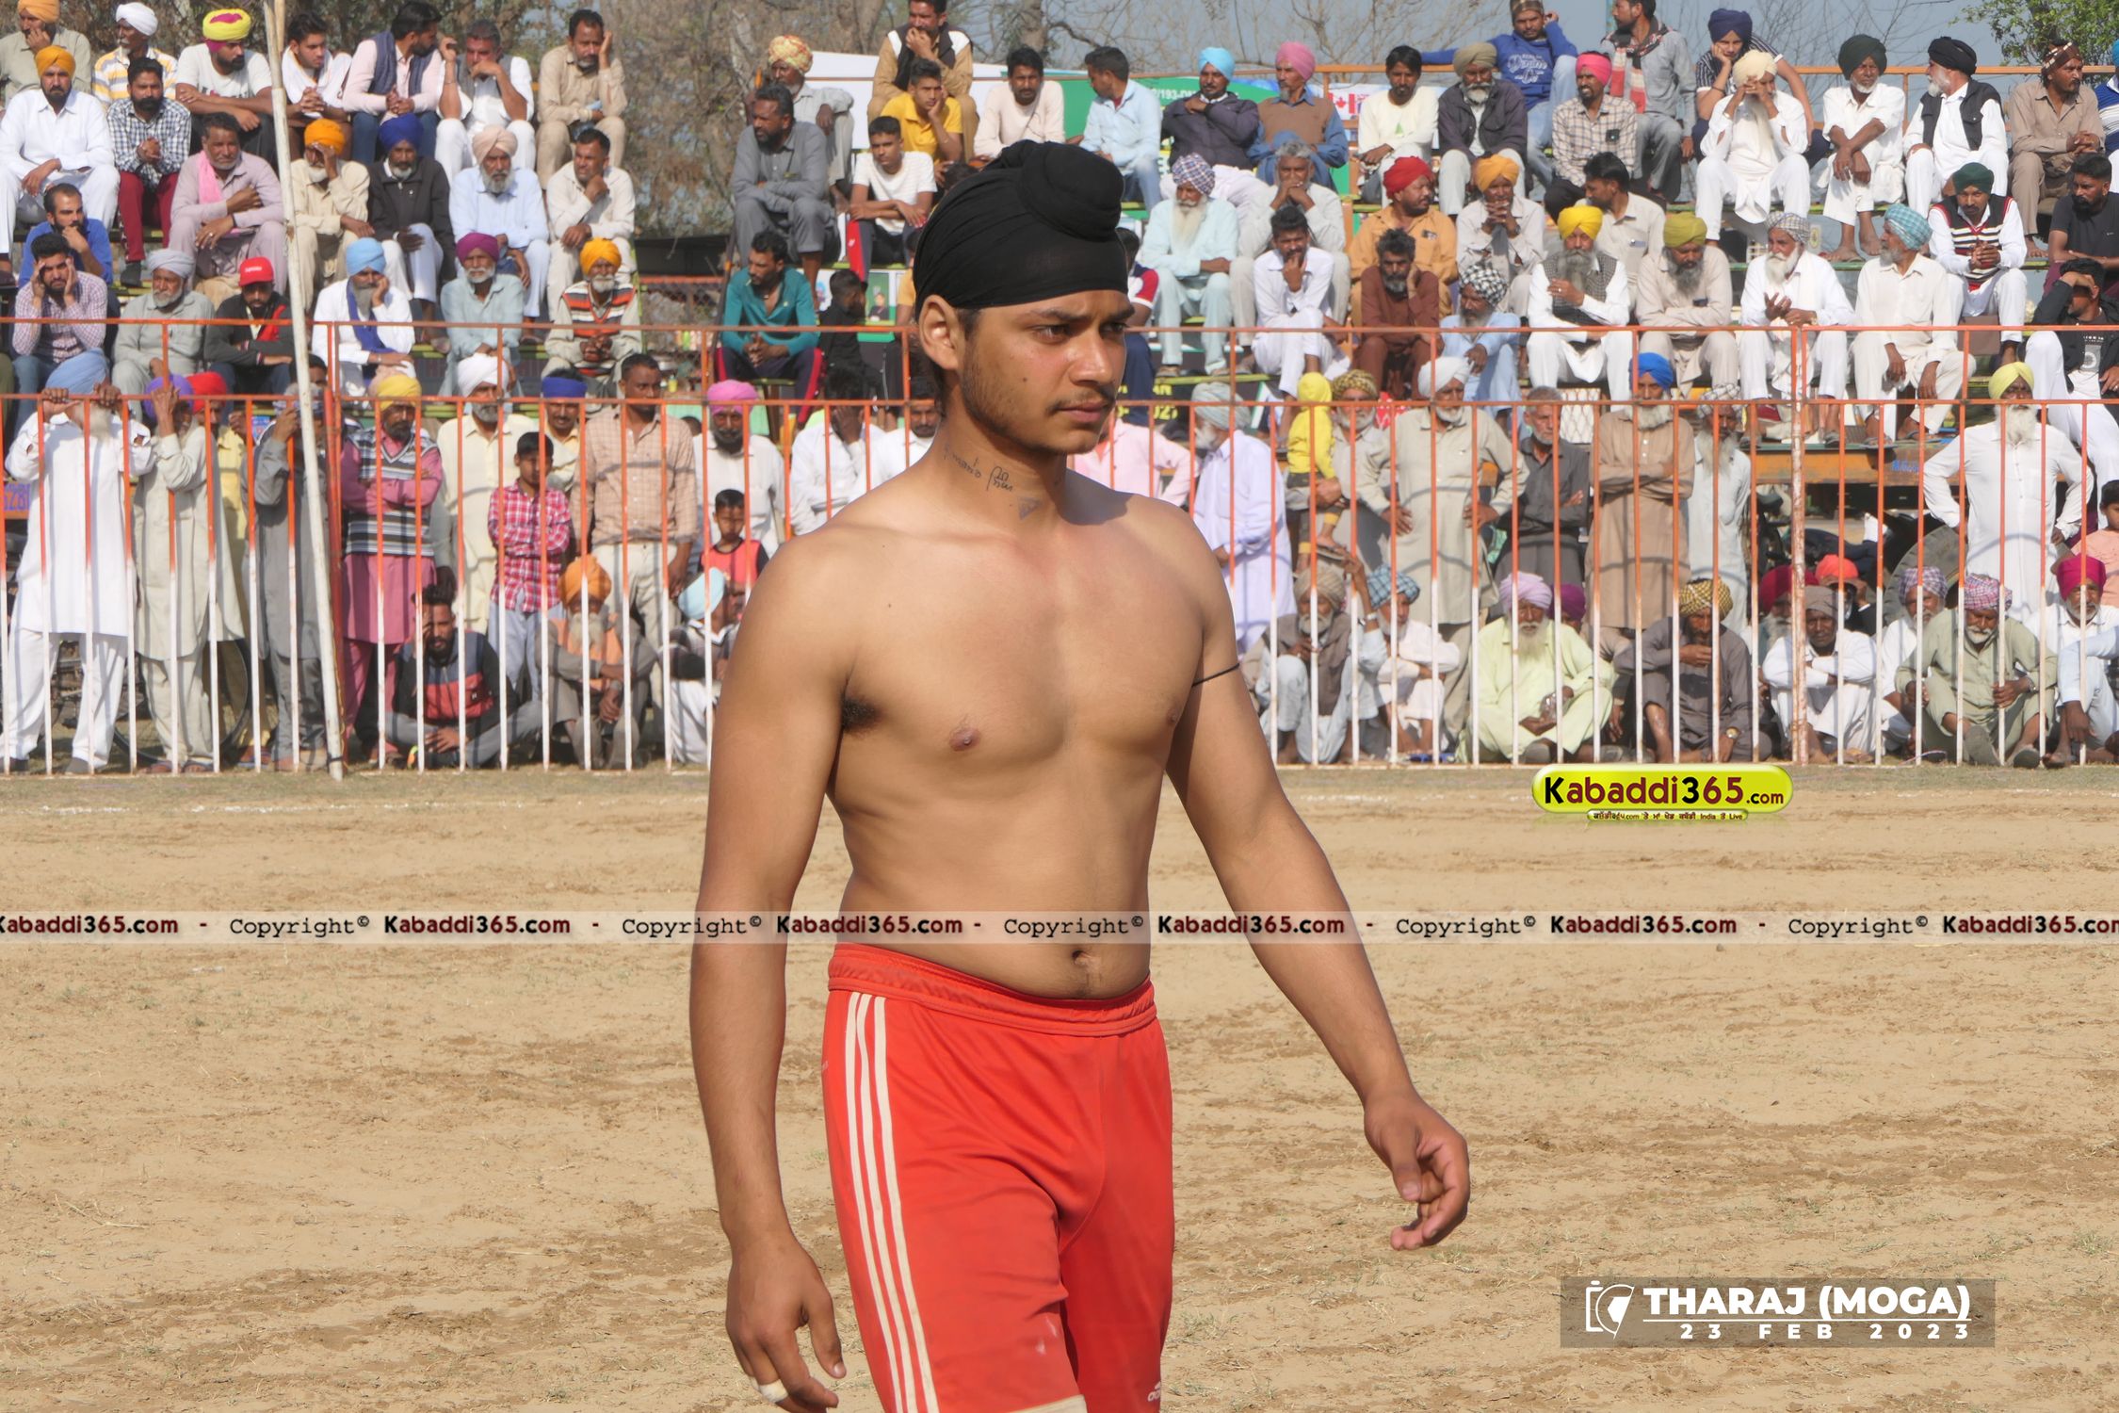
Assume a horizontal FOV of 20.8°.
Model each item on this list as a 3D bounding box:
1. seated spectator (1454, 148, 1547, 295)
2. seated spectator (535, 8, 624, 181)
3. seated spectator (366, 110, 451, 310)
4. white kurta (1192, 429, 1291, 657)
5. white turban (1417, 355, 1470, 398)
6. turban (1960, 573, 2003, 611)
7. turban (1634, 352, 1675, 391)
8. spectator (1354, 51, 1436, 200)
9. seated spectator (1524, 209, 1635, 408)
[{"bbox_3d":[2.153,-2.173,28.300,0.470,1.097,0.720,0,3,-3],"label":"seated spectator"},{"bbox_3d":[-2.443,-3.015,29.500,0.470,1.108,0.750,0,3,-2],"label":"seated spectator"},{"bbox_3d":[-3.225,-2.382,28.700,0.460,1.144,0.750,0,3,0],"label":"seated spectator"},{"bbox_3d":[0.817,-0.747,26.000,0.360,1.015,0.480,-3,4,-45],"label":"white kurta"},{"bbox_3d":[1.695,-1.451,25.400,0.230,0.190,0.250,-1,3,-12],"label":"white turban"},{"bbox_3d":[3.891,-0.479,24.250,0.200,0.160,0.240,0,18,5],"label":"turban"},{"bbox_3d":[2.597,-1.462,25.200,0.195,0.165,0.235,1,3,15],"label":"turban"},{"bbox_3d":[1.690,-2.810,29.000,0.440,1.024,0.750,0,3,0],"label":"spectator"},{"bbox_3d":[2.614,-1.948,29.000,0.550,1.166,0.750,0,3,3],"label":"seated spectator"}]

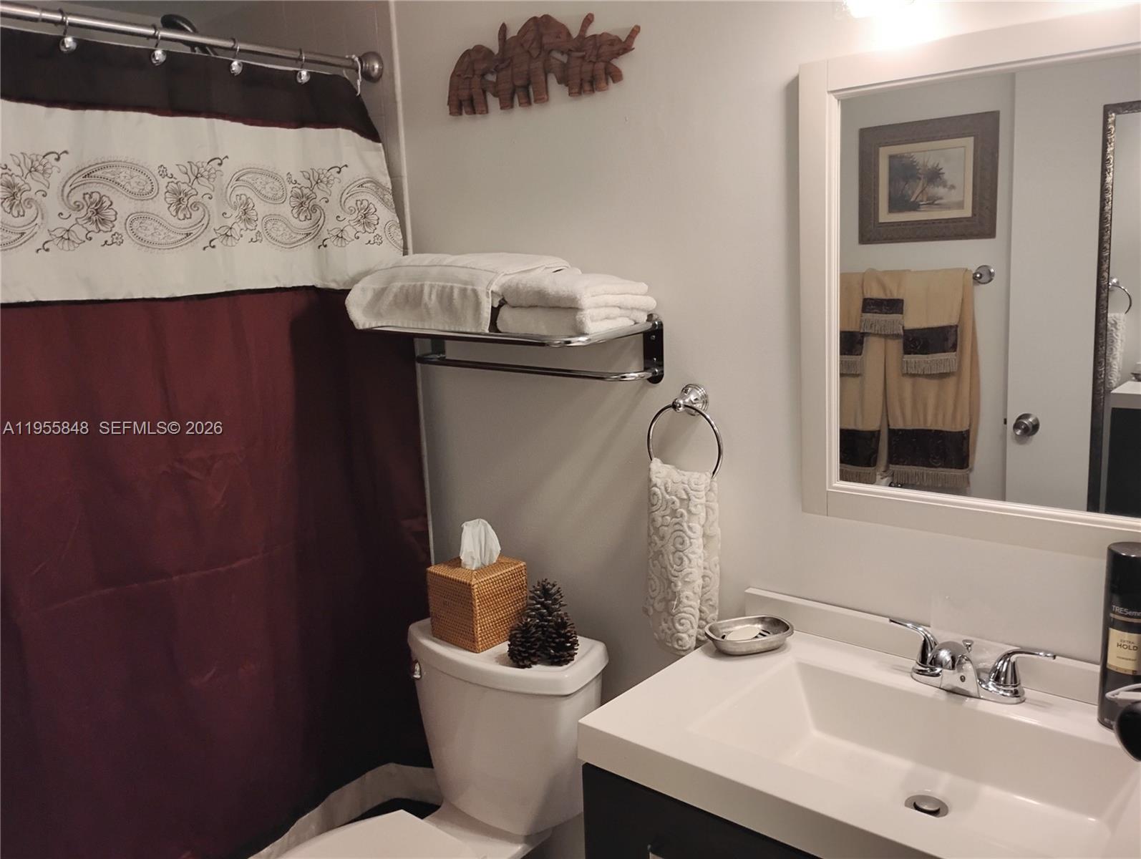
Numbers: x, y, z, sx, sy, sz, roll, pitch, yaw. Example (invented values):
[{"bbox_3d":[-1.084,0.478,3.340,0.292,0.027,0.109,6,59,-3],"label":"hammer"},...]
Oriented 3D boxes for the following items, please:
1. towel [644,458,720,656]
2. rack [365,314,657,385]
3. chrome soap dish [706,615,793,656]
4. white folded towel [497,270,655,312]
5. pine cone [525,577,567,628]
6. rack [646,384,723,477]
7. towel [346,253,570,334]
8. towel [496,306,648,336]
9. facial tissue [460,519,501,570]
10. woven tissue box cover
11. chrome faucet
[{"bbox_3d":[0.203,0.226,1.660,0.126,0.350,0.065,6,14,40],"label":"towel"},{"bbox_3d":[-0.149,-0.150,1.792,0.635,0.132,0.240,6,14,40],"label":"rack"},{"bbox_3d":[0.295,0.343,1.522,0.148,0.032,0.090,-6,11,-18],"label":"chrome soap dish"},{"bbox_3d":[0.013,-0.247,1.640,0.205,0.056,0.205,6,14,40],"label":"white folded towel"},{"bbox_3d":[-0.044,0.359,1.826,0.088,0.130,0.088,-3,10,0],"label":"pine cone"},{"bbox_3d":[0.214,0.015,1.637,0.157,0.184,0.064,6,14,40],"label":"rack"},{"bbox_3d":[-0.228,-0.277,1.842,0.450,0.144,0.210,6,14,40],"label":"towel"},{"bbox_3d":[0.004,-0.201,1.658,0.214,0.045,0.180,6,14,40],"label":"towel"},{"bbox_3d":[-0.186,0.231,1.883,0.075,0.102,0.050,6,14,40],"label":"facial tissue"},{"bbox_3d":[-0.196,0.360,1.950,0.137,0.149,0.139,6,14,40],"label":"woven tissue box cover"},{"bbox_3d":[0.551,0.338,1.319,0.230,0.092,0.140,6,14,40],"label":"chrome faucet"}]

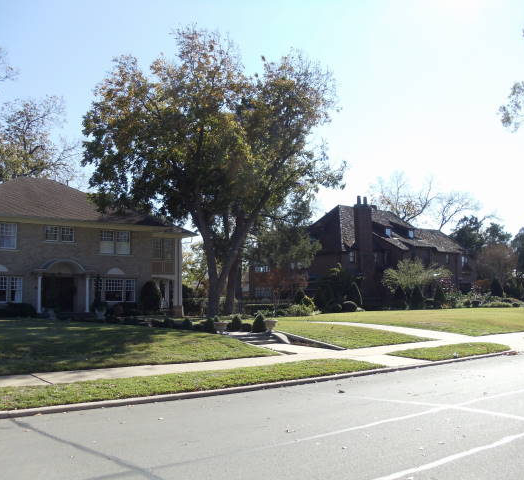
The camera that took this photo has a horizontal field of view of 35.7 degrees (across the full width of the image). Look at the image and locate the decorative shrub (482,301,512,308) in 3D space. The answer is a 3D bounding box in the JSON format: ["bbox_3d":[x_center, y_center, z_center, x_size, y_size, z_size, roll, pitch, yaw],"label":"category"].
[{"bbox_3d":[21.355,5.849,73.769,2.720,0.720,1.700,-1,-4,16],"label":"decorative shrub"}]

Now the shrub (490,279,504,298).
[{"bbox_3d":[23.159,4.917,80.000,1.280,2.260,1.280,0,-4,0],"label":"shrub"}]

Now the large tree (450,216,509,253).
[{"bbox_3d":[27.806,2.493,104.000,7.670,10.990,7.670,0,-4,0],"label":"large tree"}]

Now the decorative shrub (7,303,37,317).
[{"bbox_3d":[-13.788,4.001,46.832,1.610,0.800,1.200,1,-4,-16],"label":"decorative shrub"}]

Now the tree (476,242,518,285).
[{"bbox_3d":[26.049,3.586,89.982,4.650,6.640,4.500,-1,-4,16],"label":"tree"}]

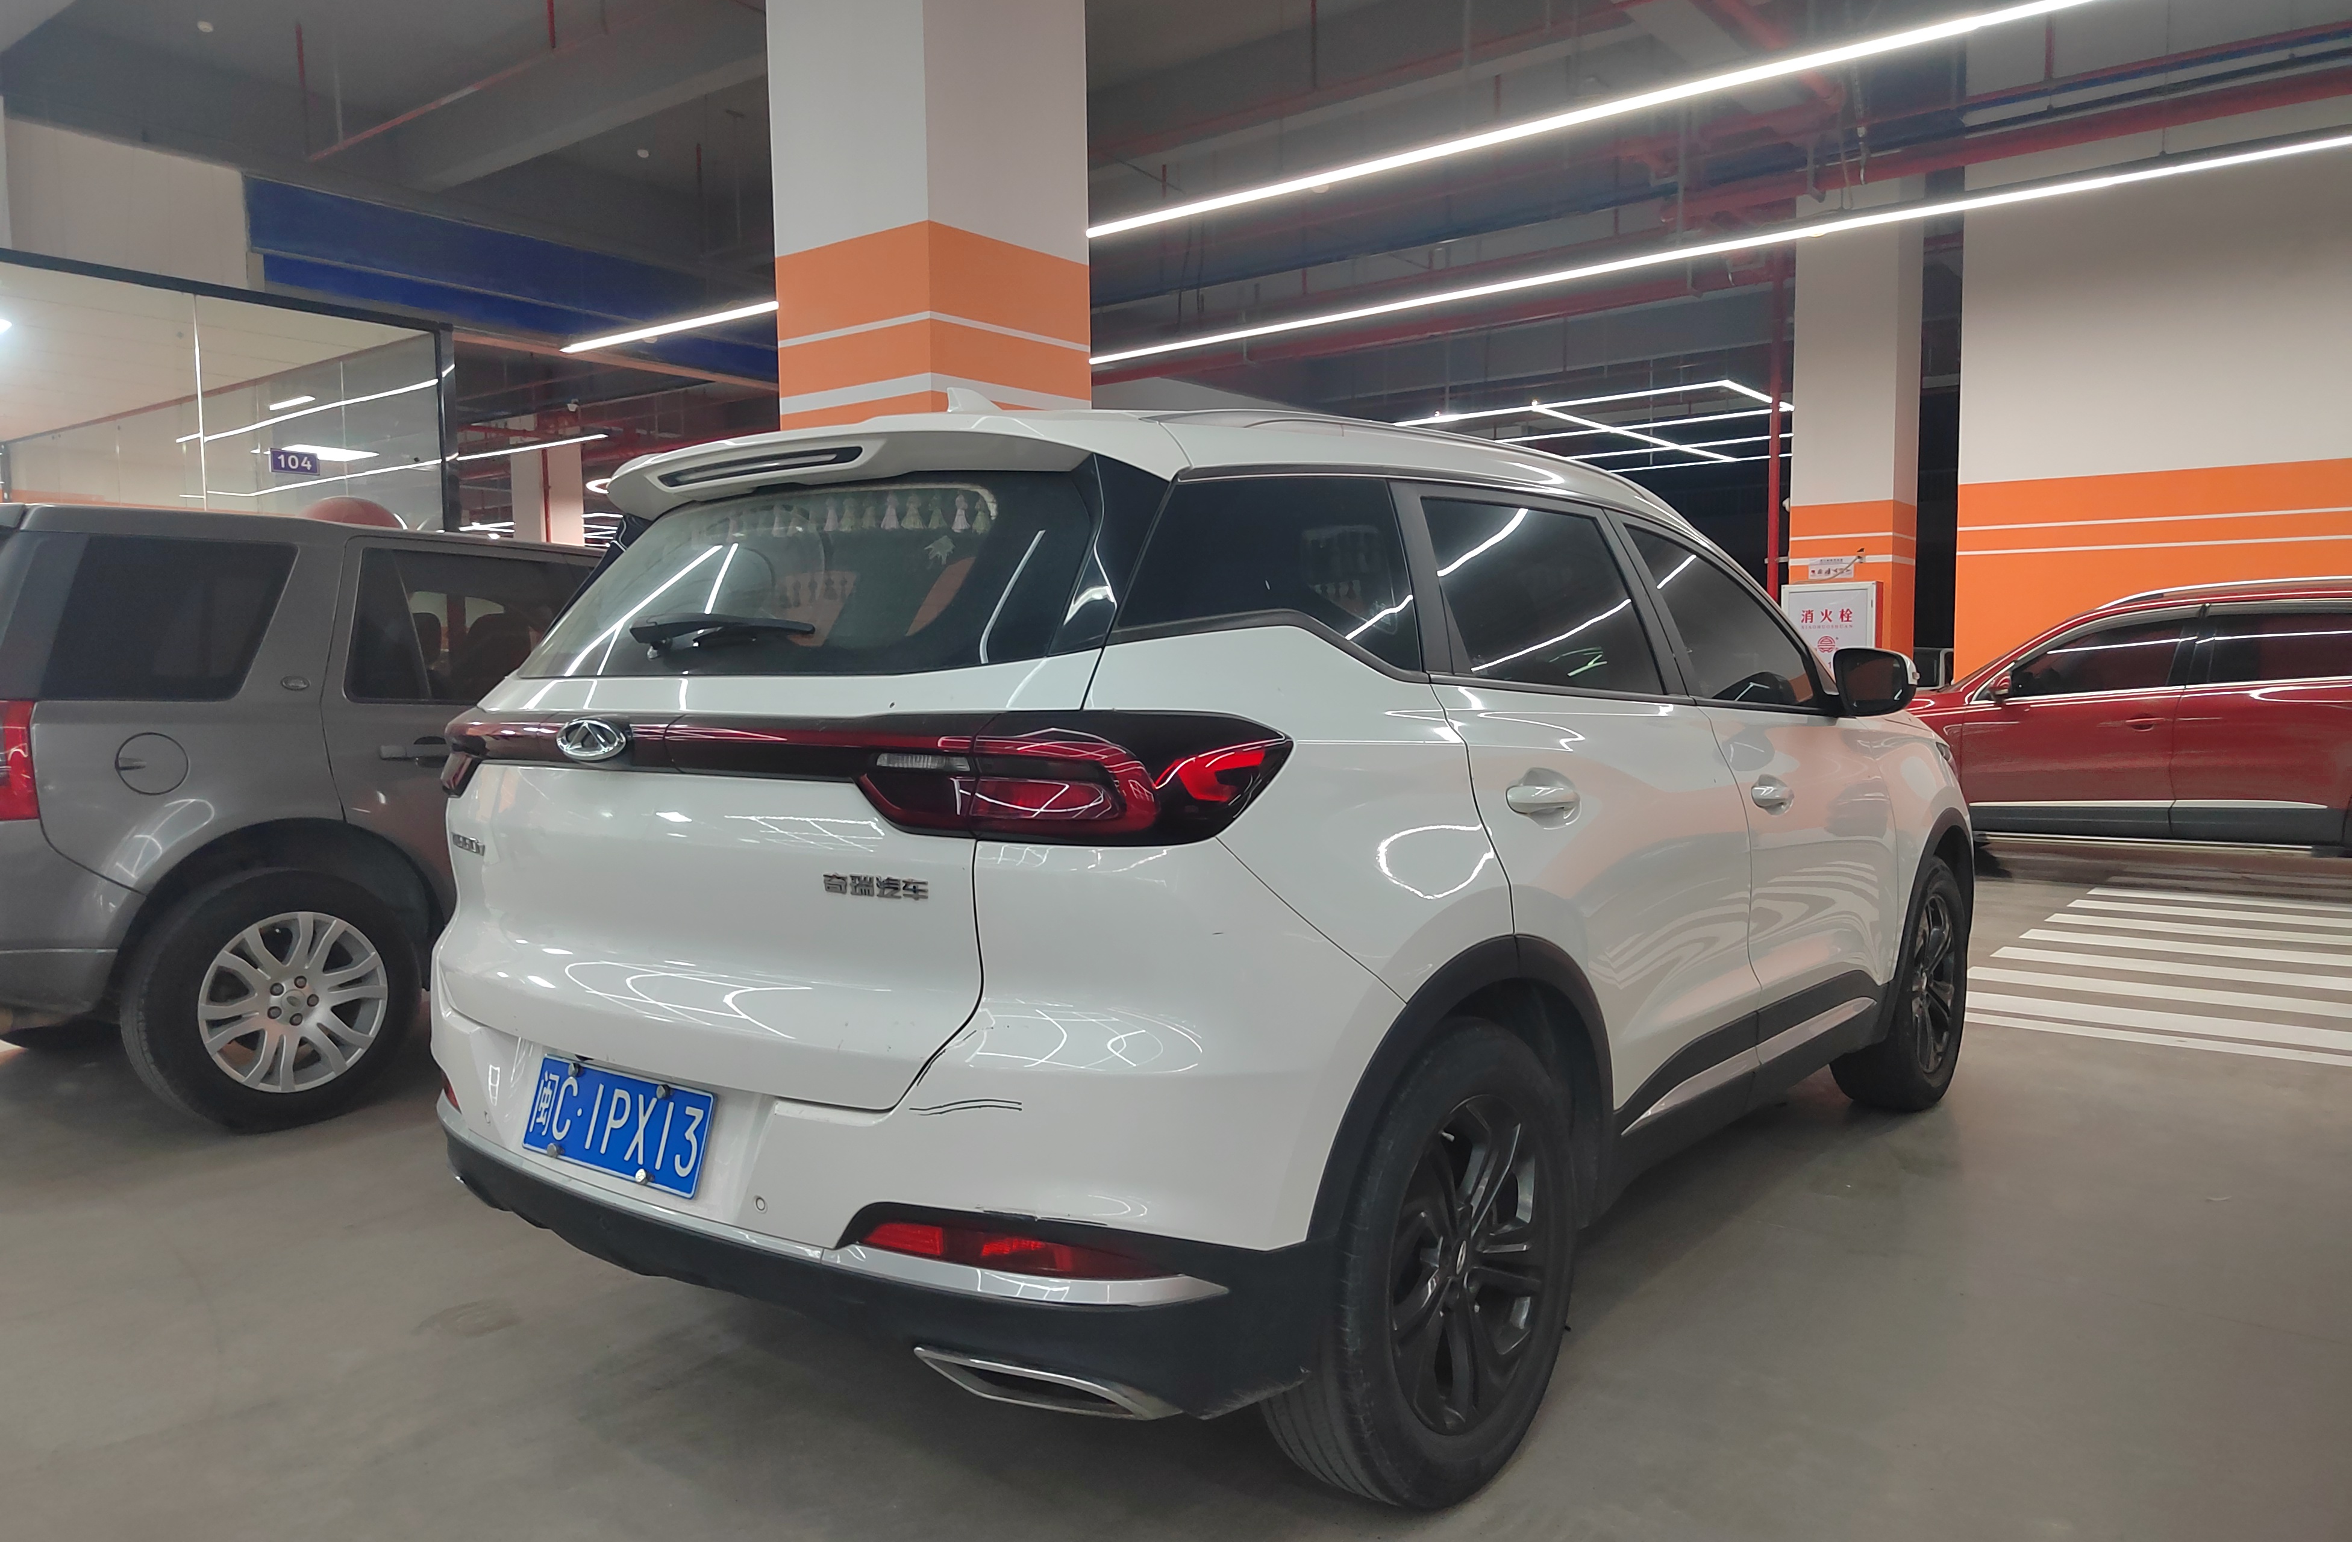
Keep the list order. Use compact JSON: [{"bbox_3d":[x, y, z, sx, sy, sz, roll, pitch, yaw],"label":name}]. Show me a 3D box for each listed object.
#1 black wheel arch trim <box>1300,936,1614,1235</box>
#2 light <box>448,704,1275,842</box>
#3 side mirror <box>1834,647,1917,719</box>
[{"bbox_3d":[0.440,0.482,2.335,0.090,0.470,0.930,2,4,39],"label":"black wheel arch trim"},{"bbox_3d":[-0.669,-0.013,2.358,1.710,0.175,0.470,2,4,39],"label":"light"},{"bbox_3d":[1.614,-0.206,3.612,0.200,0.155,0.170,2,4,39],"label":"side mirror"}]

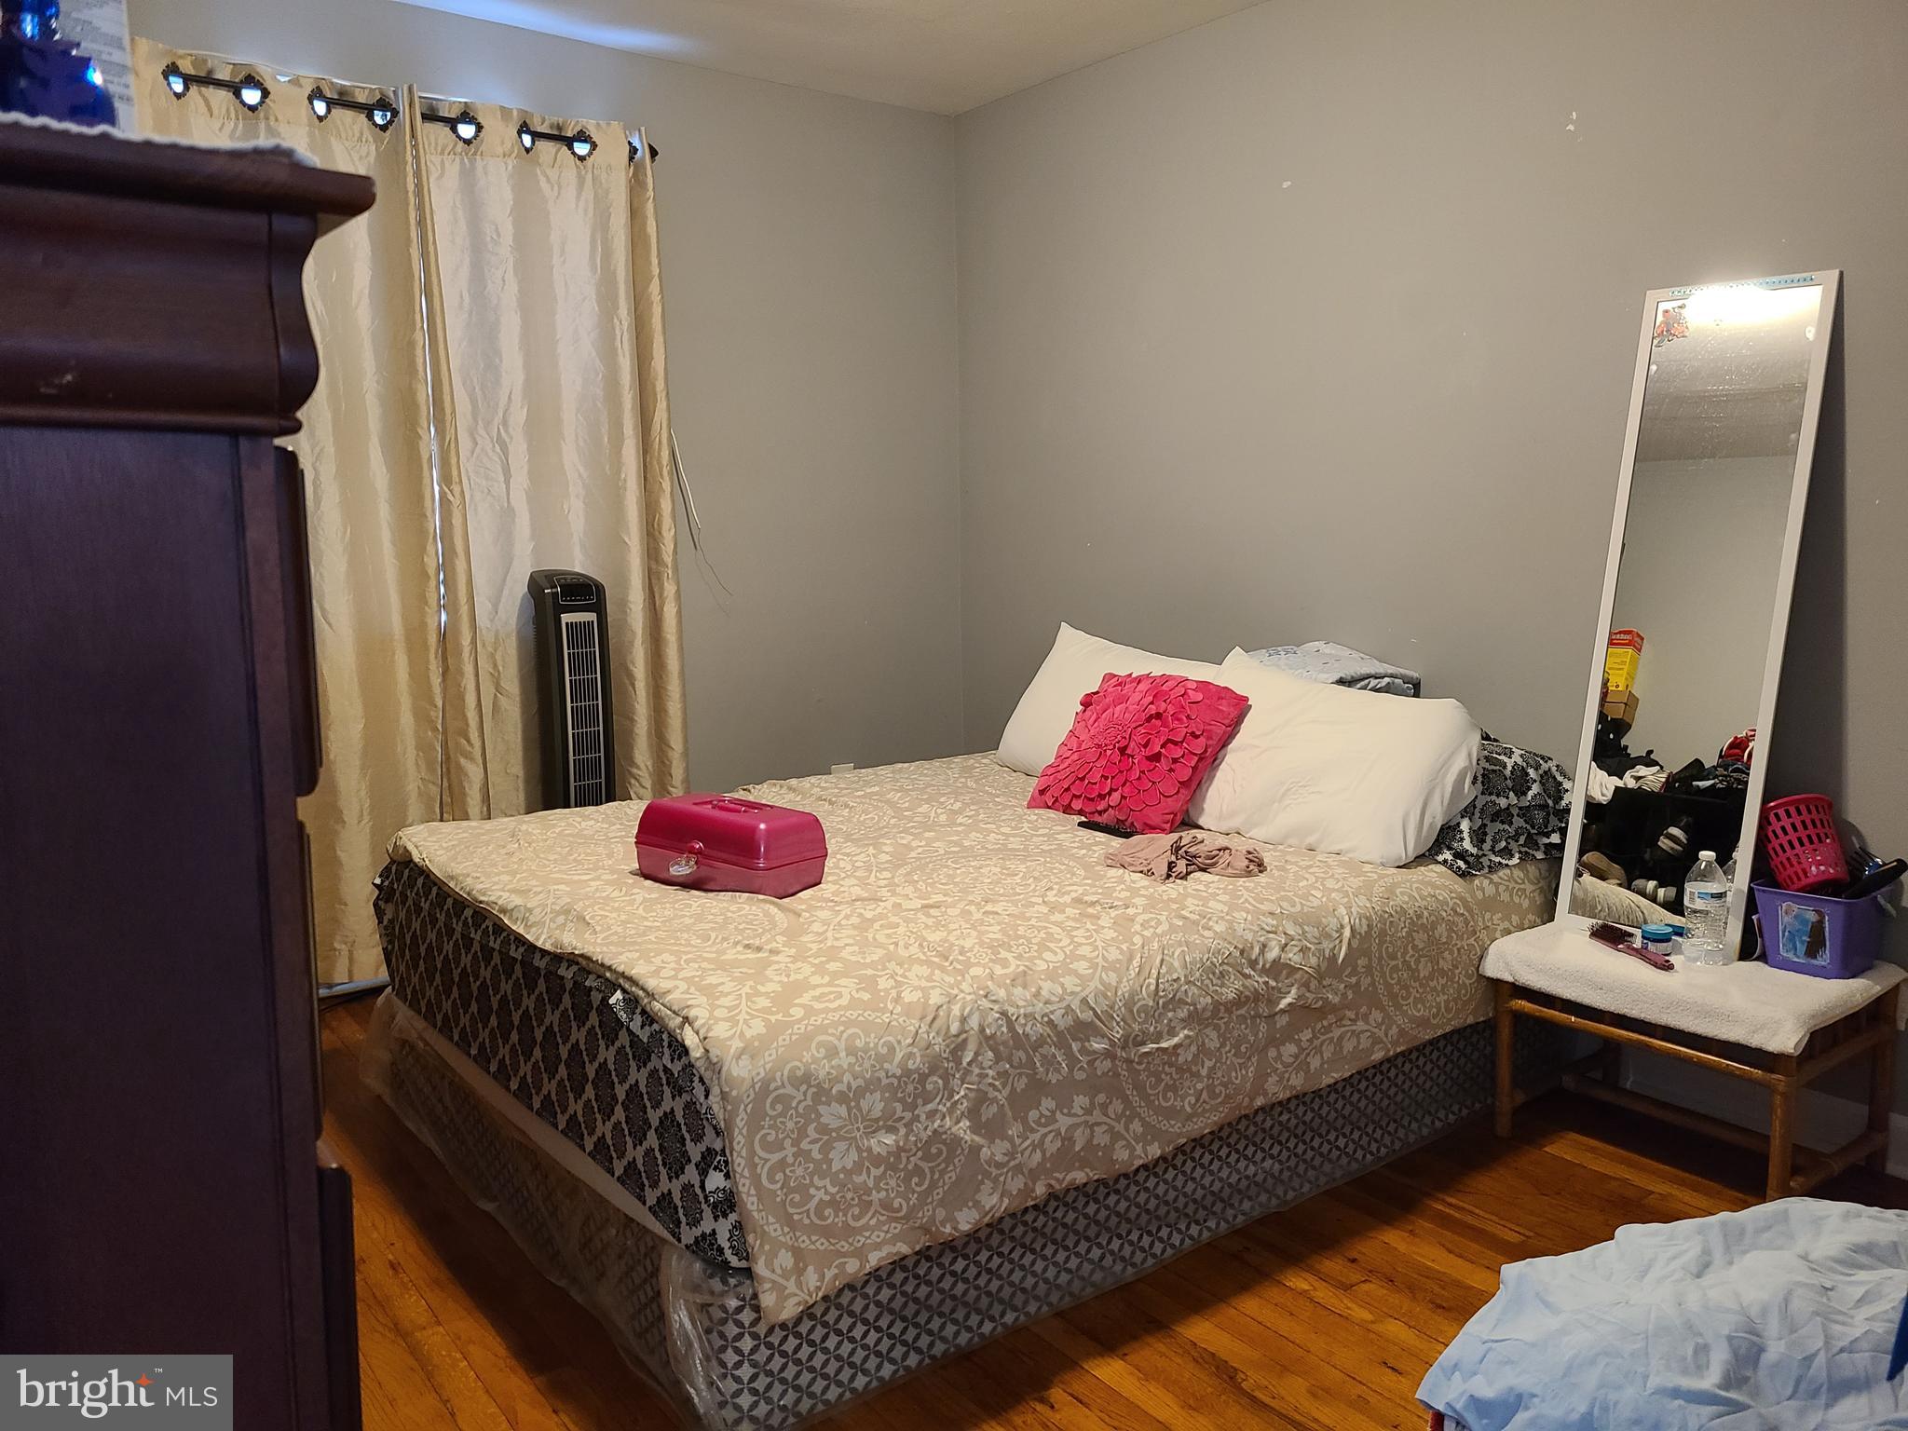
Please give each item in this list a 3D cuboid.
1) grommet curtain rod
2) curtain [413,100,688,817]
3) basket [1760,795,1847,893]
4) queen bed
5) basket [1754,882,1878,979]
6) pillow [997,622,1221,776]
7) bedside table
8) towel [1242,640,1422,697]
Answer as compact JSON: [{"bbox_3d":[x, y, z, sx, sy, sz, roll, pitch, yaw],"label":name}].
[{"bbox_3d":[-1.292,-1.464,3.491,1.240,0.070,0.080,-6,9,-37],"label":"grommet curtain rod"},{"bbox_3d":[-1.042,-0.469,3.809,0.660,2.165,0.110,-6,9,-37],"label":"curtain"},{"bbox_3d":[1.523,0.234,2.571,0.118,0.140,0.118,12,-26,-31],"label":"basket"},{"bbox_3d":[0.044,0.510,3.000,2.010,0.565,1.570,-6,9,-37],"label":"queen bed"},{"bbox_3d":[1.544,0.377,2.562,0.190,0.140,0.150,-6,9,-37],"label":"basket"},{"bbox_3d":[0.447,-0.020,3.648,0.170,0.440,0.670,37,-17,-34],"label":"pillow"},{"bbox_3d":[1.364,0.633,2.684,0.435,0.388,0.550,-6,9,-37],"label":"bedside table"},{"bbox_3d":[0.857,-0.091,3.357,0.280,0.160,0.460,-6,9,-37],"label":"towel"}]

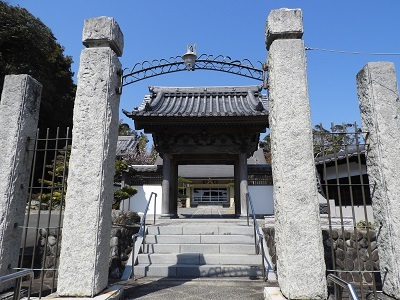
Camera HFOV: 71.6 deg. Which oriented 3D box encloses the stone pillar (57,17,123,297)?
[{"bbox_3d":[-1.823,-0.066,4.826,0.576,4.667,0.586,-1,-12,3],"label":"stone pillar"}]

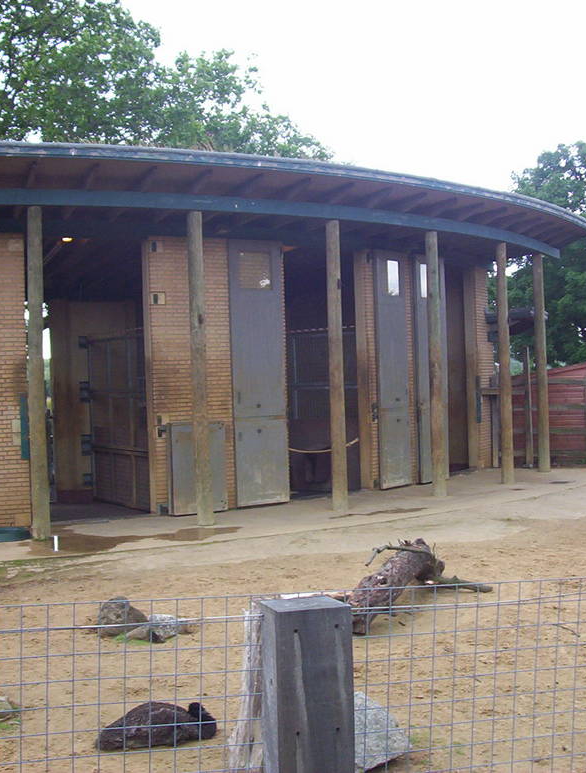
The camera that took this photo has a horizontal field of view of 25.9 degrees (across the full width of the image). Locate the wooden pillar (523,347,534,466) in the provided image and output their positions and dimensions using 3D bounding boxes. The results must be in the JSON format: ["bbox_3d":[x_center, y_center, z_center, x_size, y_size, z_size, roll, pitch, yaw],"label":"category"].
[{"bbox_3d":[4.669,0.412,25.290,0.130,2.392,0.130,-2,0,-5],"label":"wooden pillar"}]

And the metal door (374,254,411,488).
[{"bbox_3d":[1.656,-0.254,20.900,0.080,3.820,0.800,-1,1,41],"label":"metal door"}]

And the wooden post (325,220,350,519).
[{"bbox_3d":[0.611,-0.278,17.700,0.215,4.030,0.215,-2,0,0],"label":"wooden post"}]

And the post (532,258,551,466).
[{"bbox_3d":[4.582,-0.426,23.500,0.210,4.020,0.210,-1,0,28],"label":"post"}]

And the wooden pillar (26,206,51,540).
[{"bbox_3d":[-3.207,-0.168,16.102,0.220,4.206,0.220,-1,1,-20],"label":"wooden pillar"}]

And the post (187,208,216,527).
[{"bbox_3d":[-1.193,-0.233,16.500,0.215,4.050,0.215,-2,0,-30],"label":"post"}]

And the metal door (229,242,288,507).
[{"bbox_3d":[-0.496,-0.196,19.338,0.996,3.989,0.070,-2,1,-39],"label":"metal door"}]

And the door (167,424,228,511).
[{"bbox_3d":[-1.374,1.186,18.518,0.962,1.284,0.070,-2,1,-37],"label":"door"}]

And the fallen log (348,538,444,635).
[{"bbox_3d":[0.866,1.661,10.800,0.430,0.442,2.150,-2,1,20],"label":"fallen log"}]

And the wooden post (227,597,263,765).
[{"bbox_3d":[-0.202,1.459,6.200,0.240,0.840,0.240,-2,0,0],"label":"wooden post"}]

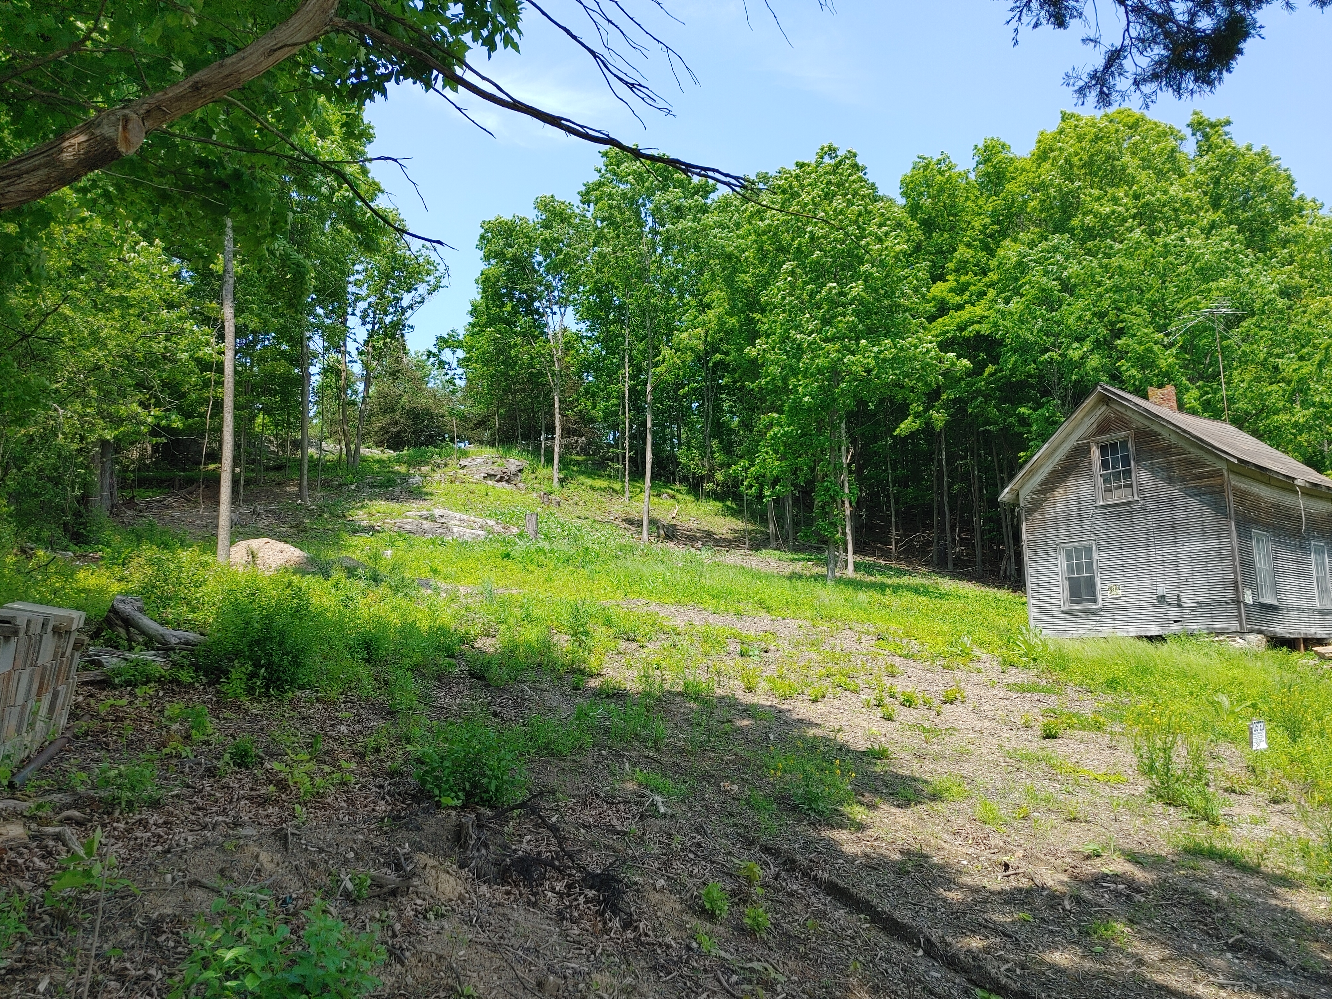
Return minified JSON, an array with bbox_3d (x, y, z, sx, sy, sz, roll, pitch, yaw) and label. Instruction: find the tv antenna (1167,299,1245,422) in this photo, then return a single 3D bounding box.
[{"bbox_3d":[14.864,-3.665,27.246,2.300,3.400,1.700,-2,-10,9],"label":"tv antenna"}]

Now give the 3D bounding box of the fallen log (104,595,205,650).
[{"bbox_3d":[-5.742,1.416,11.300,1.200,0.600,0.450,-1,-10,6],"label":"fallen log"}]

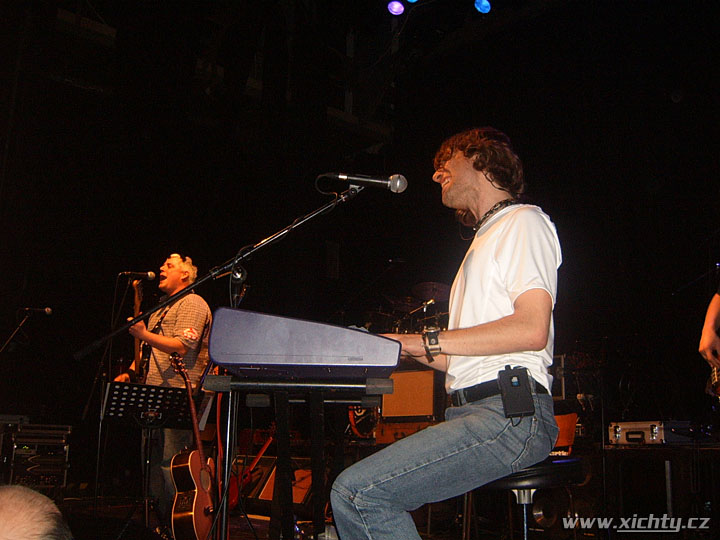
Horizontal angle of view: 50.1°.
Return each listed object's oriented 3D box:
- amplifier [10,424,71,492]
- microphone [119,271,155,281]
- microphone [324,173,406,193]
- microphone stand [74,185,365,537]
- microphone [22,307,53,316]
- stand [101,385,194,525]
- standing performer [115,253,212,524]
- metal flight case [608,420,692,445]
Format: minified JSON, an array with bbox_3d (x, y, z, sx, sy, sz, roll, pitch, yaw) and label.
[{"bbox_3d":[-2.695,1.536,6.490,0.520,0.580,0.500,3,-8,-14],"label":"amplifier"},{"bbox_3d":[-1.427,0.036,4.980,0.180,0.052,0.052,5,-9,-12],"label":"microphone"},{"bbox_3d":[0.034,-0.237,2.060,0.182,0.053,0.053,7,-8,0],"label":"microphone"},{"bbox_3d":[-0.399,0.503,2.024,0.800,1.464,0.500,1,-8,2],"label":"microphone stand"},{"bbox_3d":[-2.273,0.294,5.450,0.180,0.052,0.052,4,-8,-9],"label":"microphone"},{"bbox_3d":[-1.225,1.098,4.436,0.520,0.950,0.500,2,-8,-9],"label":"stand"},{"bbox_3d":[-1.268,0.762,5.019,0.580,1.770,0.550,3,-8,-12],"label":"standing performer"},{"bbox_3d":[2.020,1.130,5.360,0.320,0.150,0.450,9,-15,-34],"label":"metal flight case"}]

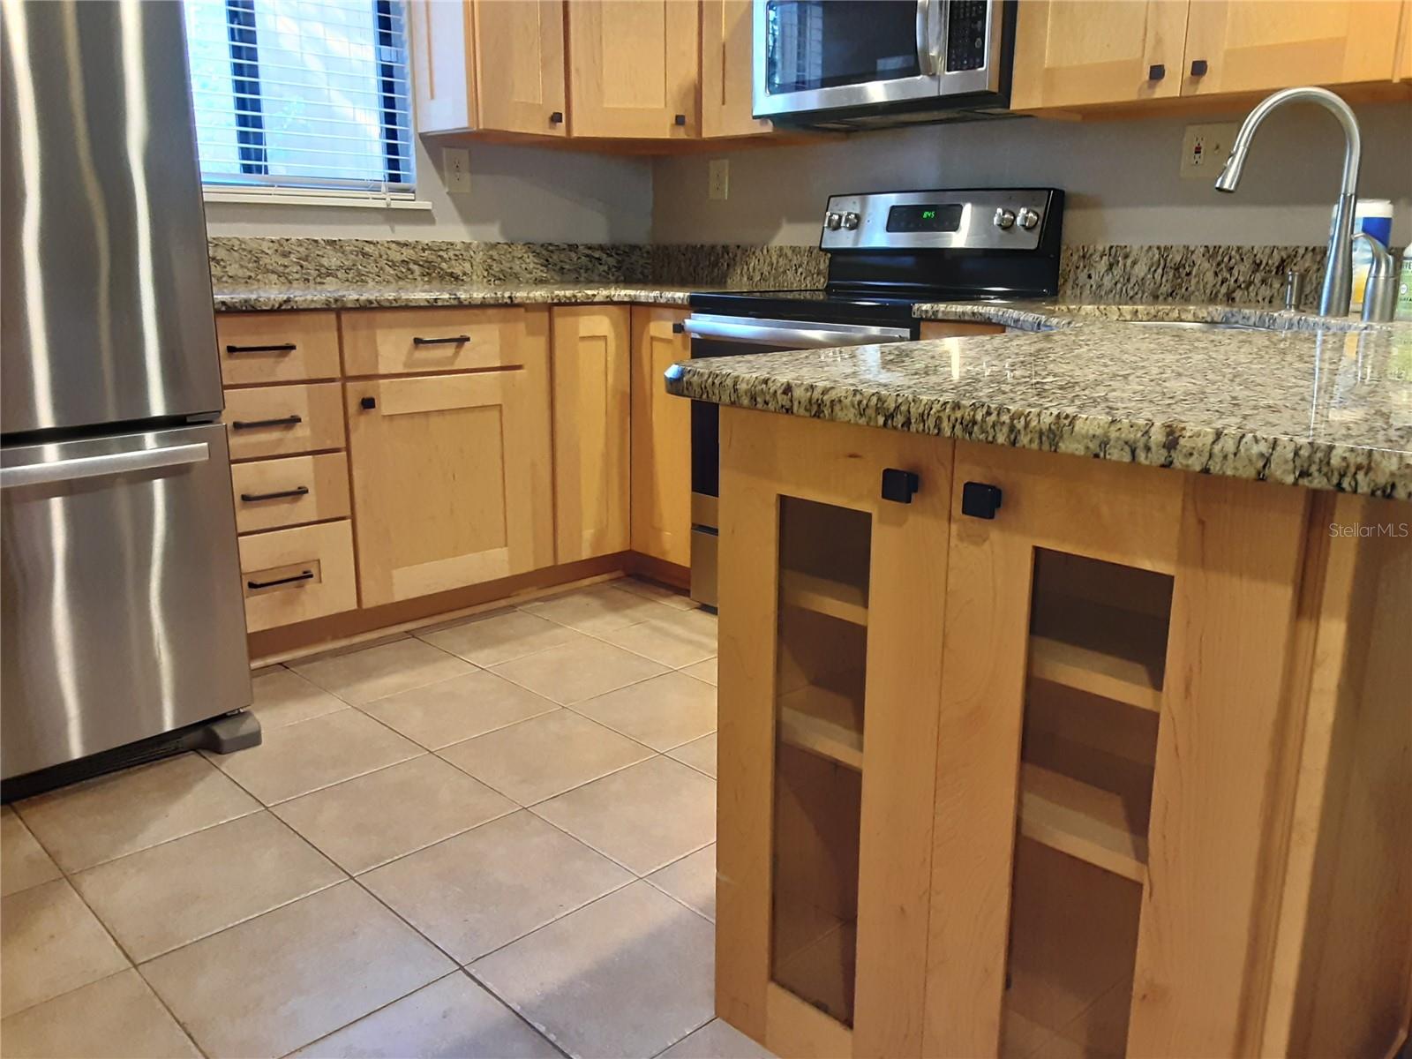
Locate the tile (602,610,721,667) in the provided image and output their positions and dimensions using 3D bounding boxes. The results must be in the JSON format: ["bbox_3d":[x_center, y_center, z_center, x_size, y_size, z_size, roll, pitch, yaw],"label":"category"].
[{"bbox_3d":[-0.065,0.298,3.088,0.341,0.011,0.334,-13,19,-42],"label":"tile"}]

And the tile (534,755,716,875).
[{"bbox_3d":[-0.099,0.532,2.150,0.341,0.011,0.334,-13,19,-42],"label":"tile"}]

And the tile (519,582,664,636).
[{"bbox_3d":[-0.306,0.243,3.381,0.346,0.012,0.346,-13,19,-41],"label":"tile"}]

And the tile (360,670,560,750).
[{"bbox_3d":[-0.578,0.422,2.670,0.346,0.012,0.346,-13,19,-41],"label":"tile"}]

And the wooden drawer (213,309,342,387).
[{"bbox_3d":[-1.199,-0.456,2.823,0.390,0.160,0.460,-13,19,-42],"label":"wooden drawer"}]

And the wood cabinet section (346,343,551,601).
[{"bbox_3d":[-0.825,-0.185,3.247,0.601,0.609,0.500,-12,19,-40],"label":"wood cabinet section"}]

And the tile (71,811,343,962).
[{"bbox_3d":[-0.849,0.601,1.958,0.346,0.012,0.346,-13,19,-41],"label":"tile"}]

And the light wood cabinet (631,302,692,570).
[{"bbox_3d":[0.087,-0.327,3.555,0.570,0.760,0.312,-13,19,-42],"label":"light wood cabinet"}]

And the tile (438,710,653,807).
[{"bbox_3d":[-0.338,0.480,2.421,0.346,0.012,0.346,-13,19,-41],"label":"tile"}]

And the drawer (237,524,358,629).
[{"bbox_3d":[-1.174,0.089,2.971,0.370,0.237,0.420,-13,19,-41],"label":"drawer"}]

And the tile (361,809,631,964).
[{"bbox_3d":[-0.349,0.590,1.917,0.341,0.011,0.334,-13,19,-42],"label":"tile"}]

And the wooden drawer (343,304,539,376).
[{"bbox_3d":[-0.825,-0.534,3.162,0.560,0.162,0.420,-13,19,-41],"label":"wooden drawer"}]

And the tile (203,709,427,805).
[{"bbox_3d":[-0.833,0.482,2.438,0.346,0.012,0.346,-13,19,-41],"label":"tile"}]

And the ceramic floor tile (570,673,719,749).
[{"bbox_3d":[-0.083,0.420,2.653,0.346,0.012,0.346,-13,19,-41],"label":"ceramic floor tile"}]

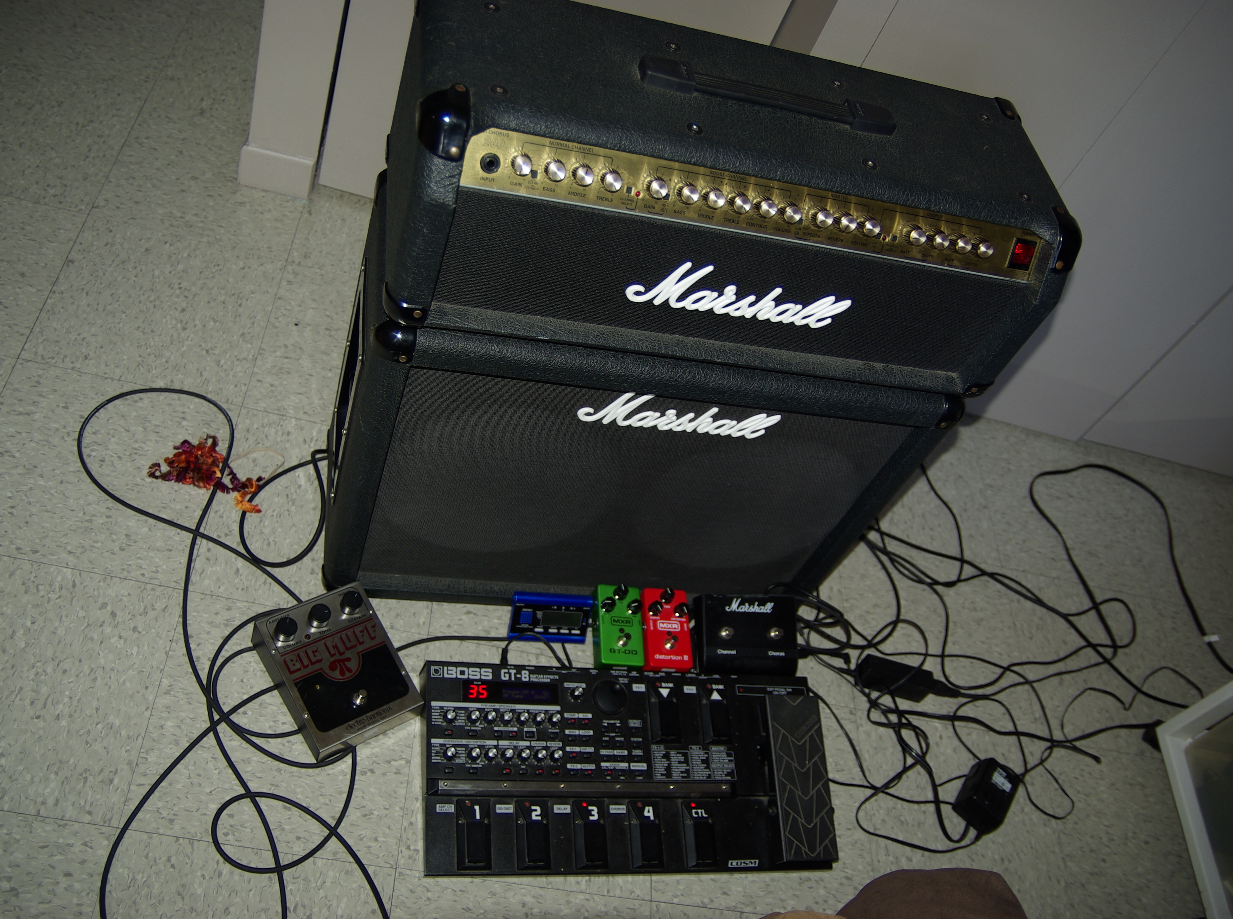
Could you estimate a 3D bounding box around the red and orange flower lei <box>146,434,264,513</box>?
[{"bbox_3d":[-0.530,0.011,1.525,0.150,0.030,0.088,21,49,-4],"label":"red and orange flower lei"}]

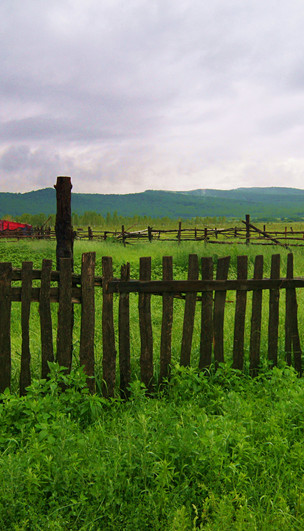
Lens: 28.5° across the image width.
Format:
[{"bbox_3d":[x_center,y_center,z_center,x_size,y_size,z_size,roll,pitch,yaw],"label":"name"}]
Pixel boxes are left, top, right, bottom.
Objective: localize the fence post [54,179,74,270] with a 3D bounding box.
[{"bbox_3d":[-0.823,0.166,5.600,0.170,1.970,0.165,0,4,0],"label":"fence post"}]

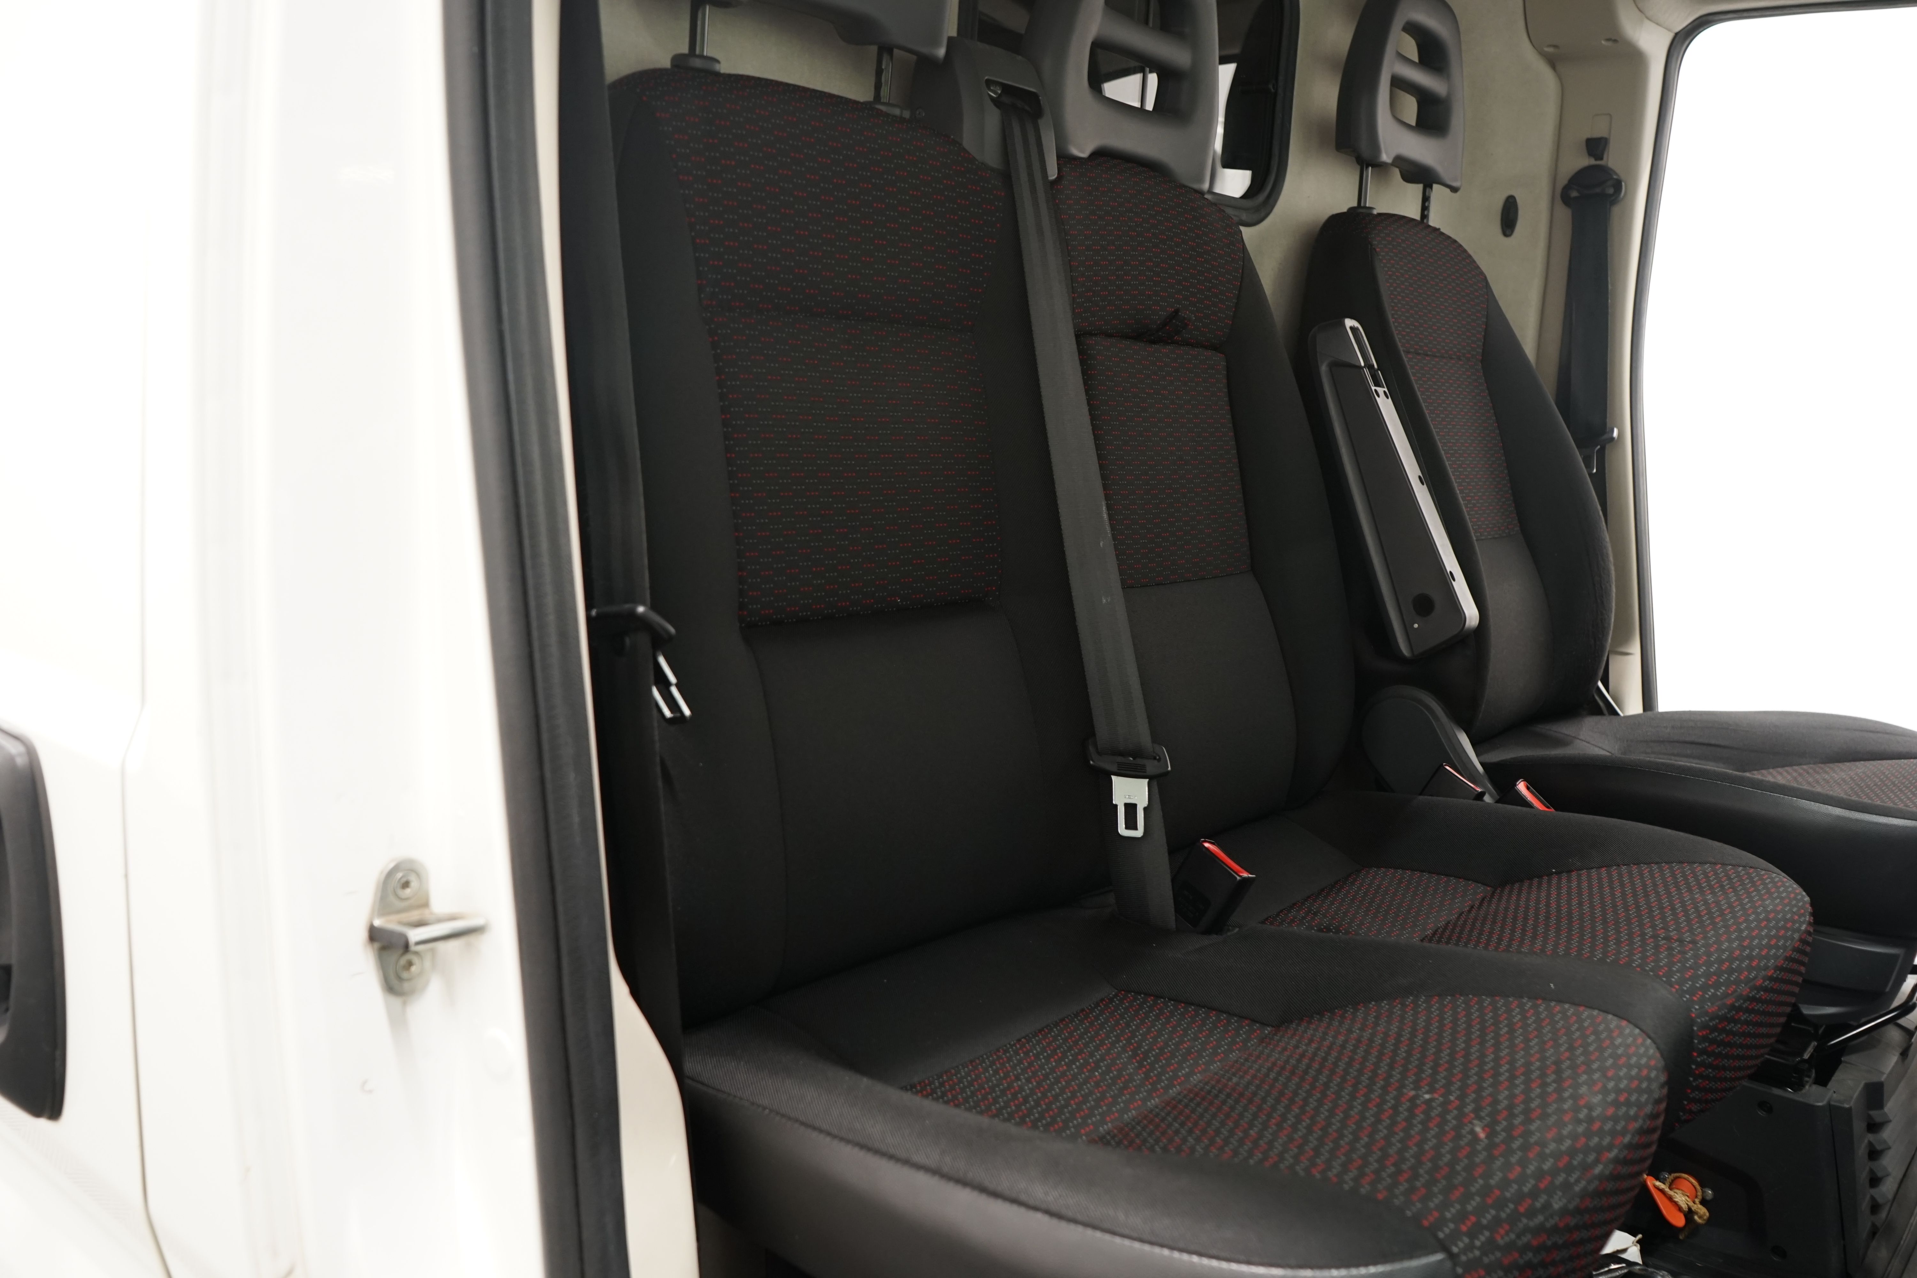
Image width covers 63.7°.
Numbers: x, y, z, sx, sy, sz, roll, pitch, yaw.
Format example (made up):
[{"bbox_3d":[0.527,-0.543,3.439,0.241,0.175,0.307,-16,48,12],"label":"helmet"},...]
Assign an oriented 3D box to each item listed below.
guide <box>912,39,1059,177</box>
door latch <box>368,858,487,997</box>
[{"bbox_3d":[0.024,-0.446,1.310,0.068,0.115,0.122,6,10,40],"label":"guide"},{"bbox_3d":[-0.282,0.152,0.820,0.040,0.075,0.044,7,10,43],"label":"door latch"}]

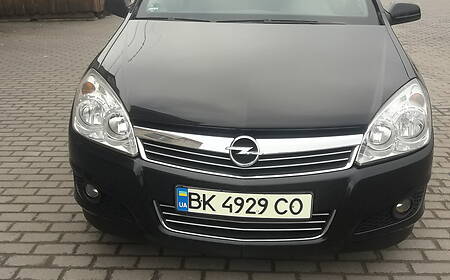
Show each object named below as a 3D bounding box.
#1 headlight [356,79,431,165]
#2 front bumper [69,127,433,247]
[{"bbox_3d":[0.718,-0.097,2.078,0.370,0.250,0.530,2,21,4],"label":"headlight"},{"bbox_3d":[0.094,0.159,2.118,1.680,0.540,0.540,2,21,4],"label":"front bumper"}]

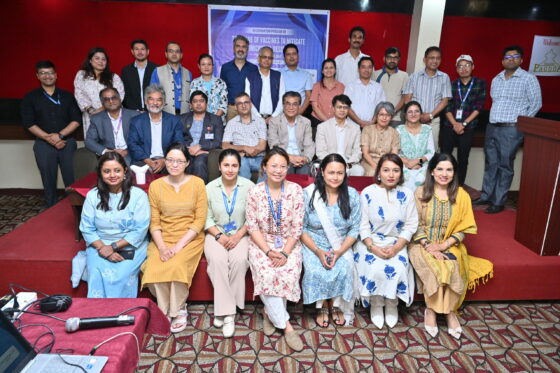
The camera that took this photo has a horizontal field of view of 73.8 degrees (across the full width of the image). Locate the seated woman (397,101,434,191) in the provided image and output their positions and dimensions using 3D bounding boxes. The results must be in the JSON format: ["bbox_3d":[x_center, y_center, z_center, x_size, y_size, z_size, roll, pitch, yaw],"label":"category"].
[{"bbox_3d":[1.251,-0.225,3.548,0.430,1.139,0.720,5,17,12],"label":"seated woman"}]

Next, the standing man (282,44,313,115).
[{"bbox_3d":[0.160,-0.581,3.939,0.470,1.710,0.310,0,16,0],"label":"standing man"}]

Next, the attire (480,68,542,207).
[{"bbox_3d":[2.300,-0.476,3.916,0.560,1.440,0.360,7,17,24],"label":"attire"}]

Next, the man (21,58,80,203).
[{"bbox_3d":[-2.333,-0.397,3.935,0.550,1.770,0.330,-5,18,-19],"label":"man"}]

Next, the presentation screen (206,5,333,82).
[{"bbox_3d":[-0.148,-1.936,5.343,1.681,1.121,0.030,0,14,-4],"label":"presentation screen"}]

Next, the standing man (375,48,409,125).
[{"bbox_3d":[1.201,-0.708,4.249,0.480,1.660,0.300,3,17,8],"label":"standing man"}]

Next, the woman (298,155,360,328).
[{"bbox_3d":[0.378,0.368,2.802,0.460,1.185,0.620,1,16,5],"label":"woman"}]

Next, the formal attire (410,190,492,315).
[{"bbox_3d":[1.201,0.423,2.709,0.580,0.839,0.600,7,18,18],"label":"formal attire"}]

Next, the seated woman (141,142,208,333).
[{"bbox_3d":[-0.700,0.304,2.653,0.460,1.227,0.640,-1,17,-6],"label":"seated woman"}]

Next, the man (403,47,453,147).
[{"bbox_3d":[1.612,-0.637,4.158,0.545,1.727,0.323,5,15,13],"label":"man"}]

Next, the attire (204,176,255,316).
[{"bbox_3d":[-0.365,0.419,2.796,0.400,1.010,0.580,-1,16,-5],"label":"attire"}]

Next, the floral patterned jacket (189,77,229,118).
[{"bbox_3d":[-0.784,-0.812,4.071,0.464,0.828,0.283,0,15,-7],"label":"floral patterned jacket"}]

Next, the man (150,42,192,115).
[{"bbox_3d":[-1.119,-0.679,4.031,0.470,1.641,0.300,-1,17,-8],"label":"man"}]

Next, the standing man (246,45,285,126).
[{"bbox_3d":[-0.171,-0.660,4.063,0.460,1.623,0.310,1,17,-1],"label":"standing man"}]

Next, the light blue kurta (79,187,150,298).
[{"bbox_3d":[-1.154,0.398,2.684,0.500,0.770,0.580,-2,17,-11],"label":"light blue kurta"}]

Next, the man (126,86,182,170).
[{"bbox_3d":[-1.157,-0.304,3.516,0.555,1.262,0.808,-2,15,-13],"label":"man"}]

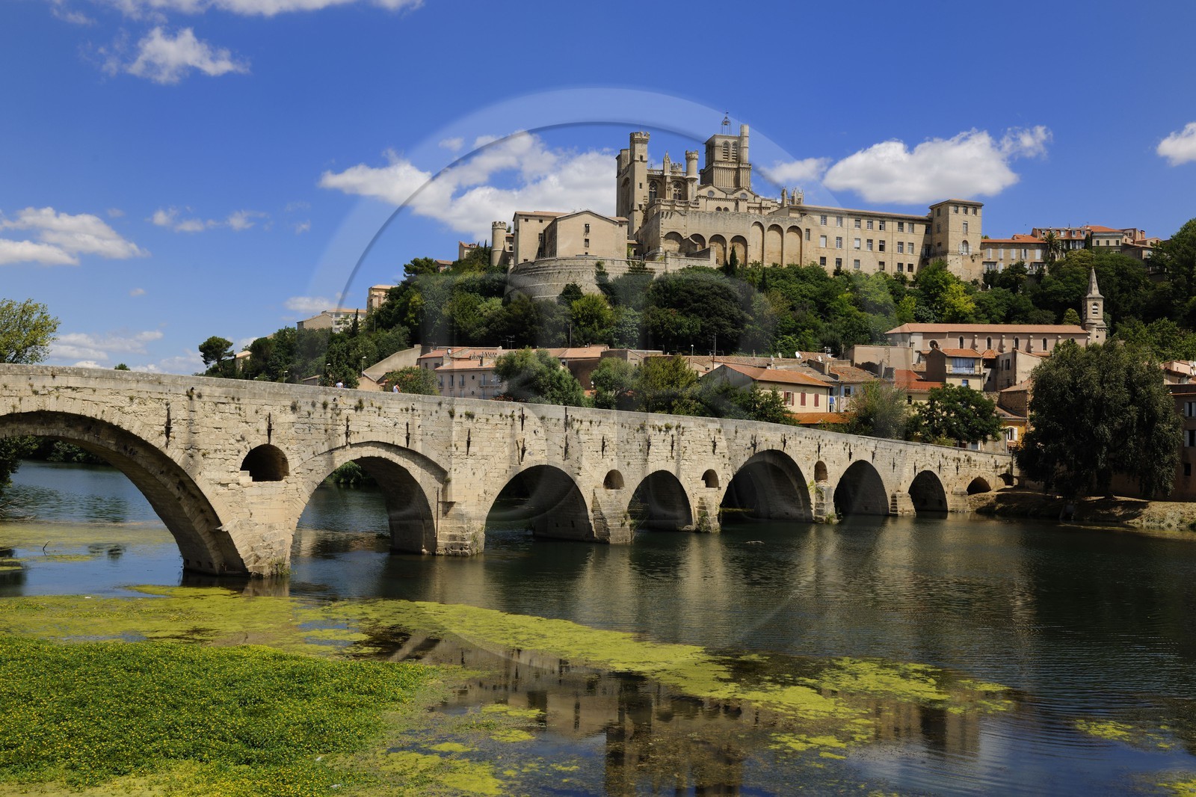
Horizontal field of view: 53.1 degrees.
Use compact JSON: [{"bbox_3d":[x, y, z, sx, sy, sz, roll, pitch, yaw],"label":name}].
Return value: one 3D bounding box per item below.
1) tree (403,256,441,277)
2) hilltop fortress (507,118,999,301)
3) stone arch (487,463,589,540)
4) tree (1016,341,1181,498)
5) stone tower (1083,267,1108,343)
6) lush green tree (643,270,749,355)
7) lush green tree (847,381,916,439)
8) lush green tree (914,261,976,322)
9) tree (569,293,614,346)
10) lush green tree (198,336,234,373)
[{"bbox_3d":[-44.930,-33.230,305.000,9.600,6.500,8.500,1,-2,0],"label":"tree"},{"bbox_3d":[36.560,-51.430,326.000,122.000,52.000,52.000,1,-2,-12],"label":"hilltop fortress"},{"bbox_3d":[-5.970,7.460,86.800,5.200,6.200,12.600,-1,-3,35],"label":"stone arch"},{"bbox_3d":[56.323,2.344,135.000,17.225,17.829,15.502,0,-3,23],"label":"tree"},{"bbox_3d":[93.442,-16.566,225.000,3.342,15.981,3.342,1,-3,5],"label":"stone tower"},{"bbox_3d":[20.250,-17.820,248.000,20.800,17.800,17.500,1,-2,0],"label":"lush green tree"},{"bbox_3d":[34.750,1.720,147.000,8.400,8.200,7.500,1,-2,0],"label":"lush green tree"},{"bbox_3d":[90.533,-27.669,312.000,15.456,16.418,14.683,0,-3,16],"label":"lush green tree"},{"bbox_3d":[-1.597,-18.938,292.000,11.184,13.745,10.625,1,-3,0],"label":"tree"},{"bbox_3d":[-105.336,-11.732,330.000,9.341,11.117,8.874,2,-3,-18],"label":"lush green tree"}]

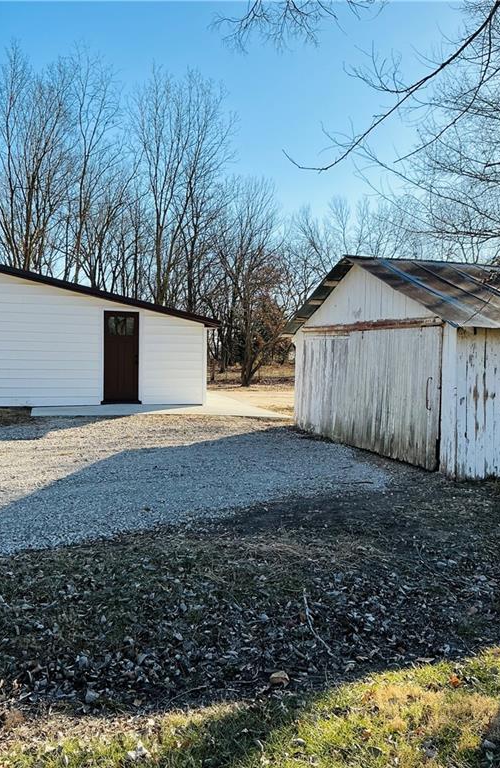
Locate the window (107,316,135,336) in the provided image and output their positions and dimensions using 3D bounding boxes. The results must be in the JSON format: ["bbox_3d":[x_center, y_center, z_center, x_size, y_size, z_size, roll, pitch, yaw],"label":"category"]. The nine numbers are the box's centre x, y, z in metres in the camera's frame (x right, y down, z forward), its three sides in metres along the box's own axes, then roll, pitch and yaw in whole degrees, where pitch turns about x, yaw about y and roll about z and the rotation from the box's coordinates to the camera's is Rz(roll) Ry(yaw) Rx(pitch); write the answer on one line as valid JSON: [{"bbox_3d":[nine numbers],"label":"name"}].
[{"bbox_3d":[-2.924,-1.310,14.100,0.600,0.440,0.050,0,1,-18],"label":"window"}]

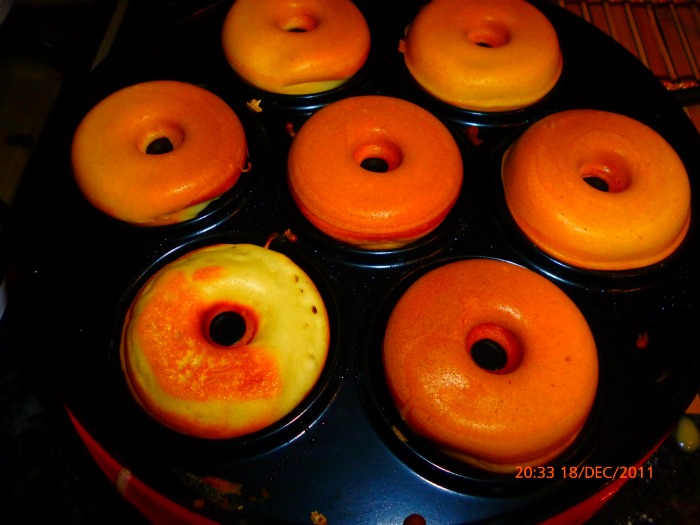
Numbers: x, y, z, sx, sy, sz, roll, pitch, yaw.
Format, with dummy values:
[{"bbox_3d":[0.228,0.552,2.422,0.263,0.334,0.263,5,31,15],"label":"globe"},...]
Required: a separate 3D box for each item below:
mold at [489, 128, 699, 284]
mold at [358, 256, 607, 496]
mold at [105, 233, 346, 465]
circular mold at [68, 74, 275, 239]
[{"bbox_3d":[0.100,-0.023,0.242,0.086,0.019,0.086,1,60,-1],"label":"mold"},{"bbox_3d":[0.046,0.040,0.204,0.086,0.019,0.086,1,60,-1],"label":"mold"},{"bbox_3d":[-0.043,0.030,0.208,0.086,0.019,0.086,1,60,-1],"label":"mold"},{"bbox_3d":[-0.080,-0.044,0.250,0.086,0.019,0.086,1,60,-1],"label":"circular mold"}]

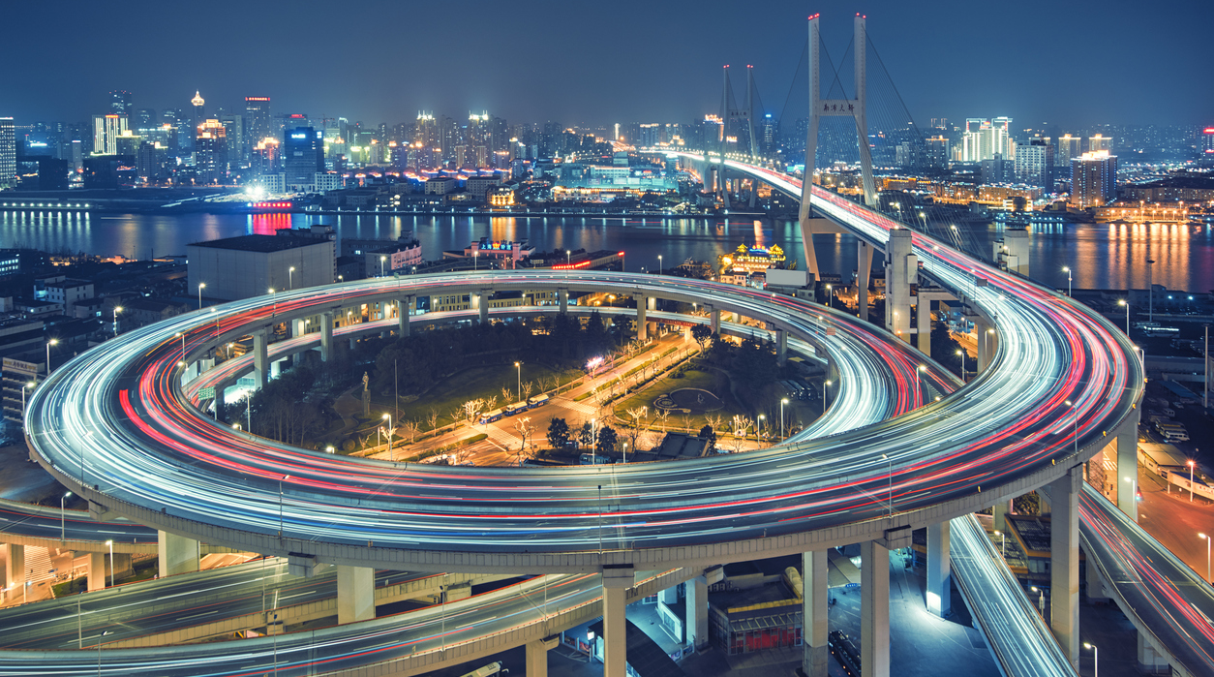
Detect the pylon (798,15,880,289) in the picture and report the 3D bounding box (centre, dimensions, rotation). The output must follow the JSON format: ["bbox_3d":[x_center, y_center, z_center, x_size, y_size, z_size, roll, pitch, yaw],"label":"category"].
[{"bbox_3d":[132.324,-106.632,462.000,44.000,149.000,10.000,0,14,2],"label":"pylon"}]

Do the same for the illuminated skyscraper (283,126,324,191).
[{"bbox_3d":[-416.150,-245.575,1110.000,41.000,88.000,26.000,0,13,0],"label":"illuminated skyscraper"}]

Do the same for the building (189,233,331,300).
[{"bbox_3d":[-182.269,-36.905,429.600,57.000,26.800,41.000,5,14,22],"label":"building"}]

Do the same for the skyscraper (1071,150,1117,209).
[{"bbox_3d":[541.127,-178.604,900.641,34.000,59.000,48.000,12,17,43],"label":"skyscraper"}]

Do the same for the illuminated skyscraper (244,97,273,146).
[{"bbox_3d":[-681.165,-406.243,1580.000,40.000,136.000,34.000,-2,14,-8],"label":"illuminated skyscraper"}]

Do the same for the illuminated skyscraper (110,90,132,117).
[{"bbox_3d":[-1097.519,-483.652,1830.000,37.000,158.000,35.000,-3,14,-14],"label":"illuminated skyscraper"}]

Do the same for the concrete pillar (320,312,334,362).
[{"bbox_3d":[-98.533,1.363,285.000,2.700,20.500,2.700,8,15,29],"label":"concrete pillar"}]

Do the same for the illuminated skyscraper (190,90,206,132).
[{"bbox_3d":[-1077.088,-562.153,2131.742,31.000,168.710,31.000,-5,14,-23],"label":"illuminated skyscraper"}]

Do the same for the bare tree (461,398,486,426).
[{"bbox_3d":[-40.208,22.190,243.636,7.300,7.990,6.800,0,12,0],"label":"bare tree"}]

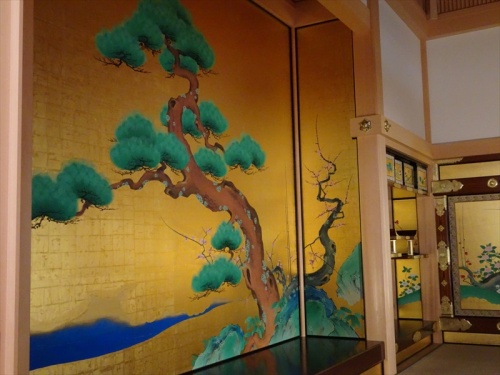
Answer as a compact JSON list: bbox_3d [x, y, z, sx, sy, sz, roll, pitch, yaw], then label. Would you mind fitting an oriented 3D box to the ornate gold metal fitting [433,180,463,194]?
[{"bbox_3d":[2.349,-0.004,6.859,0.355,0.145,0.040,-5,-7,31],"label":"ornate gold metal fitting"}]

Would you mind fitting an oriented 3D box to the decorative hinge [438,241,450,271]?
[{"bbox_3d":[2.233,0.787,6.649,0.126,0.342,0.030,-5,-7,31],"label":"decorative hinge"}]

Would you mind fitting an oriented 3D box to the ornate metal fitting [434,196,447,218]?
[{"bbox_3d":[2.218,0.224,6.710,0.128,0.225,0.030,-5,-7,31],"label":"ornate metal fitting"}]

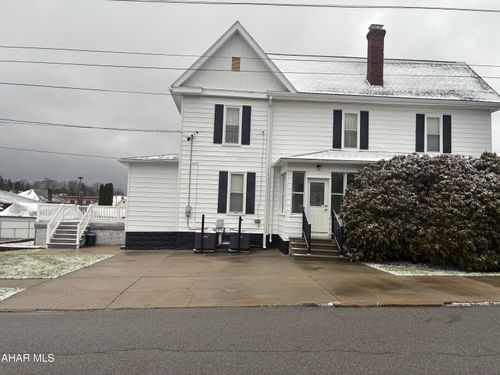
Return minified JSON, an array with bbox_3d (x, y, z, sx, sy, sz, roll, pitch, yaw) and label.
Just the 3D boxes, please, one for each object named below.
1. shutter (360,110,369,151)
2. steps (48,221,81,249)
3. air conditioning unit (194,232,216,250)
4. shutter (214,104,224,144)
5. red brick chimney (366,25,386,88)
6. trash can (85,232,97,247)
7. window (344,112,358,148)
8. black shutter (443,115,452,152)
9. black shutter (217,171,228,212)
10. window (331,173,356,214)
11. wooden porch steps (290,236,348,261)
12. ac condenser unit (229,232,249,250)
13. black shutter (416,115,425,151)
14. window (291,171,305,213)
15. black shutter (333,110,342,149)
[{"bbox_3d":[5.045,-2.506,16.465,0.375,1.705,0.050,2,-2,-3],"label":"shutter"},{"bbox_3d":[-7.905,2.062,16.609,1.376,1.130,1.350,2,-4,-2],"label":"steps"},{"bbox_3d":[-1.813,2.213,15.485,0.820,0.770,0.780,2,-2,-3],"label":"air conditioning unit"},{"bbox_3d":[-1.352,-2.736,16.141,0.382,1.712,0.050,2,-4,-2],"label":"shutter"},{"bbox_3d":[5.778,-6.058,17.377,0.700,2.848,0.580,2,-2,-3],"label":"red brick chimney"},{"bbox_3d":[-7.095,2.297,16.759,0.480,0.630,0.480,2,-2,-3],"label":"trash can"},{"bbox_3d":[4.448,-2.512,16.504,0.702,1.681,0.100,2,-4,-2],"label":"window"},{"bbox_3d":[8.782,-2.353,16.656,0.384,1.688,0.050,2,-2,-3],"label":"black shutter"},{"bbox_3d":[-1.159,0.194,15.965,0.382,1.803,0.050,2,-4,-2],"label":"black shutter"},{"bbox_3d":[3.586,0.224,14.073,1.087,1.594,0.100,2,-4,-2],"label":"window"},{"bbox_3d":[2.547,2.211,13.431,2.091,0.676,1.150,2,-2,-3],"label":"wooden porch steps"},{"bbox_3d":[-0.402,2.200,15.362,0.760,0.710,0.760,2,-4,-2],"label":"ac condenser unit"},{"bbox_3d":[7.530,-2.418,16.603,0.382,1.712,0.050,2,-4,-2],"label":"black shutter"},{"bbox_3d":[1.807,0.182,14.033,0.516,1.577,0.100,2,-2,-3],"label":"window"},{"bbox_3d":[3.848,-2.530,16.403,0.390,1.694,0.050,2,-2,-3],"label":"black shutter"}]

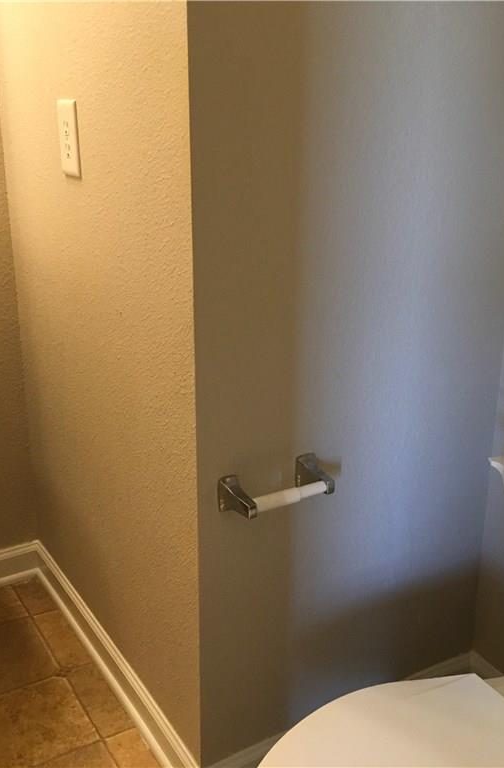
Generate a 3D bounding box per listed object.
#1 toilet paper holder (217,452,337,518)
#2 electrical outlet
[{"bbox_3d":[0.043,0.165,1.311,0.173,0.054,0.071,-11,23,-29],"label":"toilet paper holder"},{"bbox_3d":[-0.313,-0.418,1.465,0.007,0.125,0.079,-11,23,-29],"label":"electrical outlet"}]

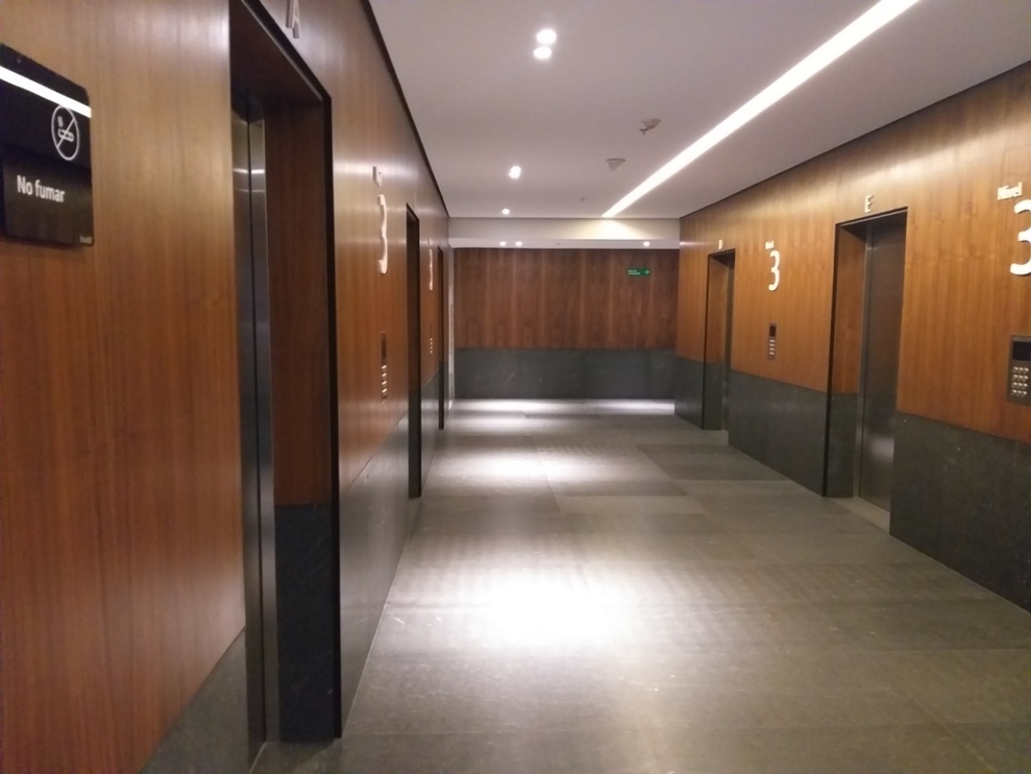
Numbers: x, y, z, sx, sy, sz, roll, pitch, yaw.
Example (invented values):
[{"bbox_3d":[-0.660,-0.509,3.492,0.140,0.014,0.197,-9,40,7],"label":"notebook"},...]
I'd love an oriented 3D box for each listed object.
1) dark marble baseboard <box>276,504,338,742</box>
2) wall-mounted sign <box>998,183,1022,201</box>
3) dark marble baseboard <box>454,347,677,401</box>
[{"bbox_3d":[-0.732,0.825,2.723,0.199,0.852,0.040,0,6,-2],"label":"dark marble baseboard"},{"bbox_3d":[2.615,-1.035,4.109,0.020,0.070,0.193,0,6,-2],"label":"wall-mounted sign"},{"bbox_3d":[0.836,-0.219,12.993,3.687,0.852,0.040,0,6,-2],"label":"dark marble baseboard"}]

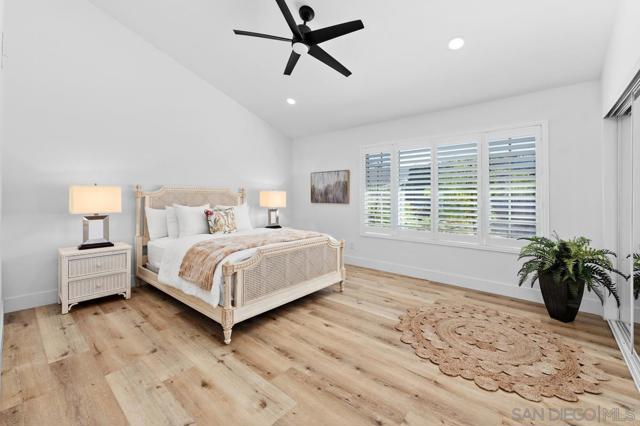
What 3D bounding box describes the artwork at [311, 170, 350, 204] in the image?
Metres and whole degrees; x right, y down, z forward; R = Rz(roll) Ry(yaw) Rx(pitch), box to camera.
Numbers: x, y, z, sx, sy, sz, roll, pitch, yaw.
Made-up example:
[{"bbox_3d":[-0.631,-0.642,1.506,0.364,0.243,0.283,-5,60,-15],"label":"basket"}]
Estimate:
[{"bbox_3d":[0.166,-0.501,4.960,0.976,0.637,0.040,2,4,40],"label":"artwork"}]

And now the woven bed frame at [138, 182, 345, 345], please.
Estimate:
[{"bbox_3d":[-1.151,0.320,3.502,2.322,1.439,1.776,2,4,39],"label":"woven bed frame"}]

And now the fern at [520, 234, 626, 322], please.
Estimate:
[{"bbox_3d":[2.500,0.666,2.548,0.730,0.850,0.730,2,4,39],"label":"fern"}]

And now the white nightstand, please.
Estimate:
[{"bbox_3d":[-2.697,0.750,2.998,0.432,0.640,0.620,3,4,41],"label":"white nightstand"}]

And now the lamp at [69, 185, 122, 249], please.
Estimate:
[{"bbox_3d":[-2.745,0.043,3.060,0.260,0.770,0.465,3,4,41],"label":"lamp"}]

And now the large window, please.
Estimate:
[{"bbox_3d":[1.704,-0.342,3.709,2.511,1.617,0.100,2,4,40],"label":"large window"}]

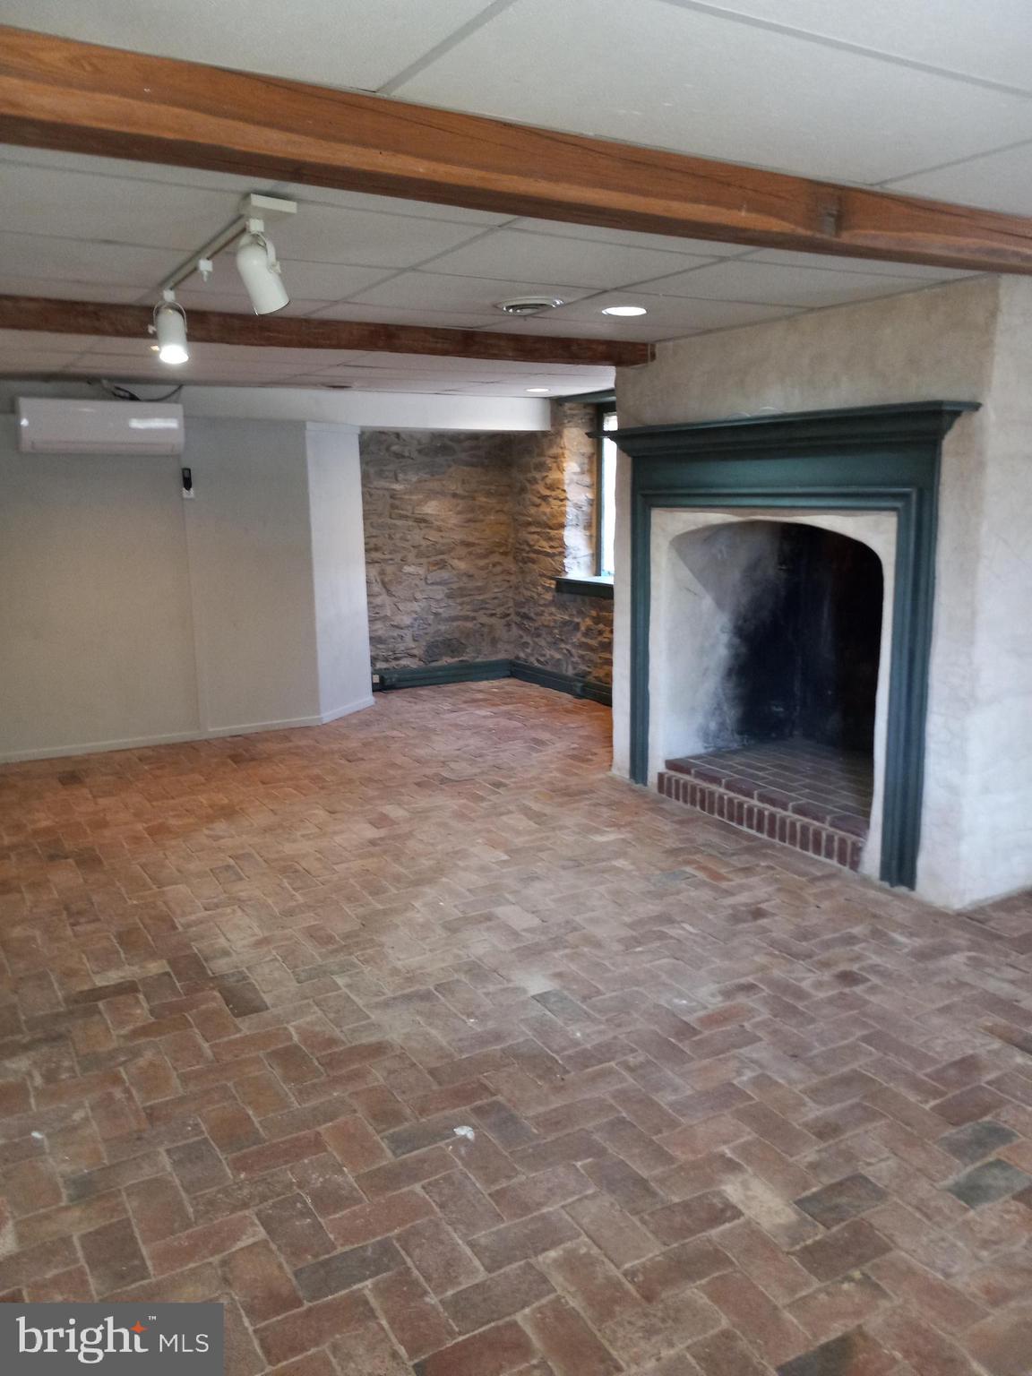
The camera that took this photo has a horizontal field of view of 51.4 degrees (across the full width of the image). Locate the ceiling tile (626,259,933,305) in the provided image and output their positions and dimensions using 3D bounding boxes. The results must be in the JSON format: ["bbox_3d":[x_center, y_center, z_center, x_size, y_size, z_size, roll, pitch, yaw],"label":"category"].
[{"bbox_3d":[0.853,-1.368,3.634,0.886,0.020,0.572,-7,12,-29],"label":"ceiling tile"}]

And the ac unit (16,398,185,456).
[{"bbox_3d":[-2.338,-1.459,6.054,0.855,0.281,0.210,-7,12,-29],"label":"ac unit"}]

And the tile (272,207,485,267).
[{"bbox_3d":[-0.481,-1.215,2.879,0.612,0.020,0.592,-7,12,-29],"label":"tile"}]

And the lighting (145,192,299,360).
[{"bbox_3d":[-0.847,-1.091,2.990,0.130,0.256,1.190,-7,12,-29],"label":"lighting"}]

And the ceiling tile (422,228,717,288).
[{"bbox_3d":[0.126,-1.285,3.224,0.759,0.020,0.585,-7,12,-29],"label":"ceiling tile"}]

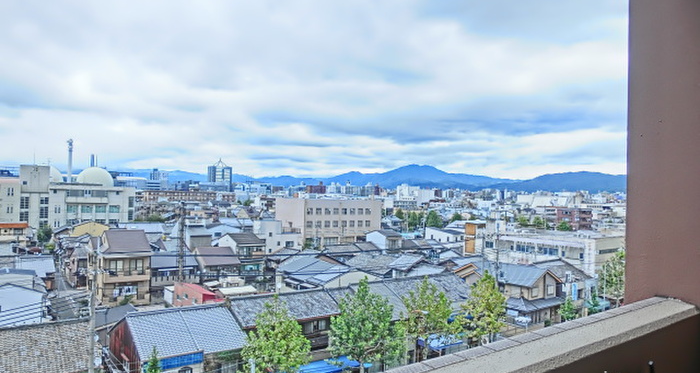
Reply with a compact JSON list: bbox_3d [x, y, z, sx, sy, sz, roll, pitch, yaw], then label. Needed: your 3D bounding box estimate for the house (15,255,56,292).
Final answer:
[{"bbox_3d":[-59.495,16.439,91.451,6.300,6.000,10.000,1,0,-34],"label":"house"}]

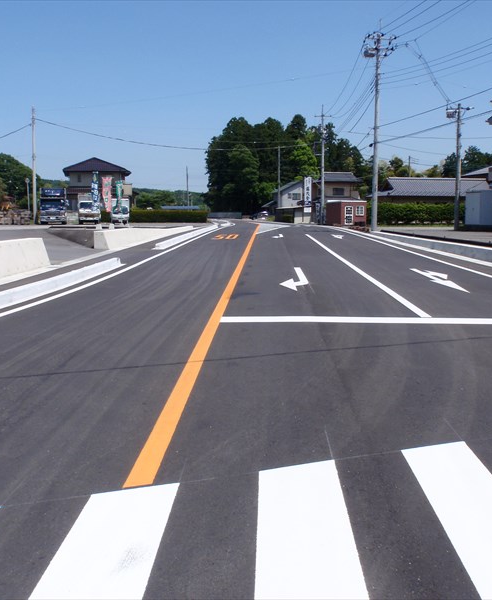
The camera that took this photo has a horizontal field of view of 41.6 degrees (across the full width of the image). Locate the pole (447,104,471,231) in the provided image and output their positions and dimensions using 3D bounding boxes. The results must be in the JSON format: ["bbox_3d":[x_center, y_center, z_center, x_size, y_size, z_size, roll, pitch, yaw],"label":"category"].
[{"bbox_3d":[13.867,-8.609,42.227,1.500,8.040,0.800,0,8,0],"label":"pole"}]

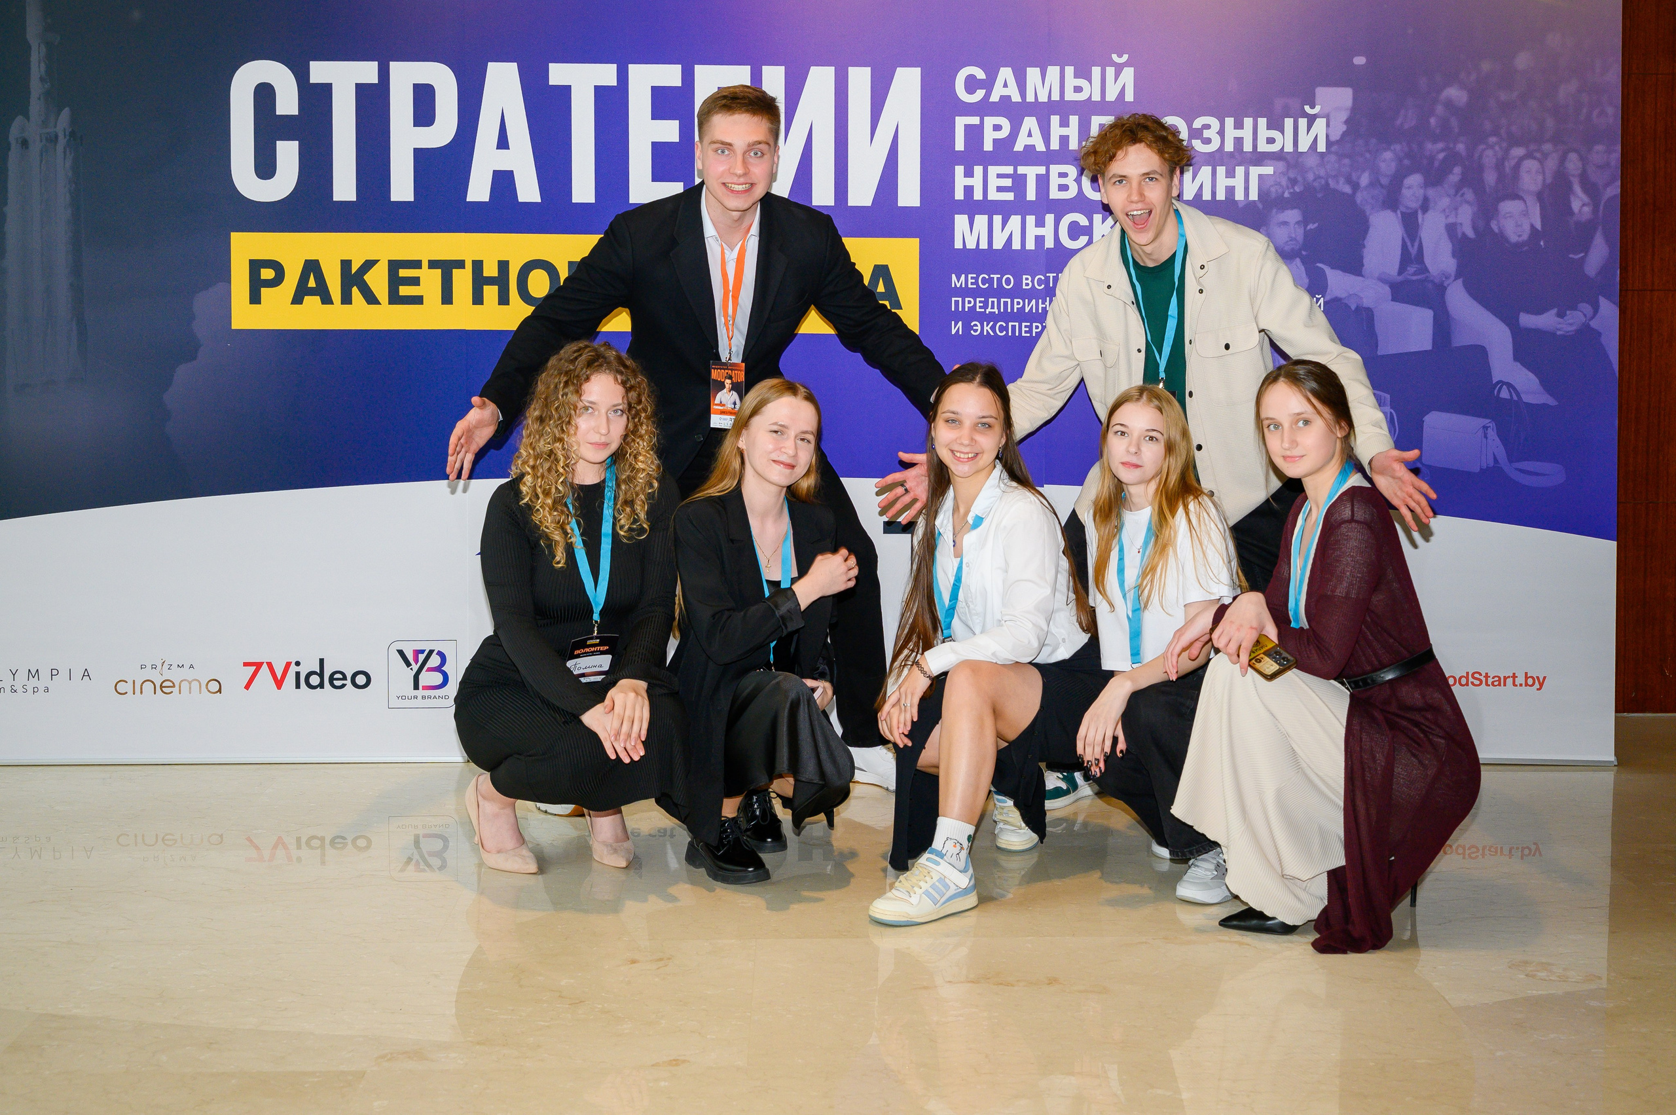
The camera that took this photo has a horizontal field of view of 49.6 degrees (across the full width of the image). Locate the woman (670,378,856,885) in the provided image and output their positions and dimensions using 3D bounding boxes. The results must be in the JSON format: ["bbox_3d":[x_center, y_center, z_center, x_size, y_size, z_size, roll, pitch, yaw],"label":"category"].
[{"bbox_3d":[-0.149,0.140,3.660,0.420,0.996,0.540,-3,6,-28],"label":"woman"}]

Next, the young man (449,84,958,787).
[{"bbox_3d":[-0.295,-0.187,3.880,1.060,1.554,0.700,0,5,-3],"label":"young man"}]

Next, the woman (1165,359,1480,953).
[{"bbox_3d":[0.904,0.158,3.380,0.600,1.050,0.440,-3,6,-28],"label":"woman"}]

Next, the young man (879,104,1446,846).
[{"bbox_3d":[0.683,-0.151,3.870,1.140,1.513,0.700,1,5,10],"label":"young man"}]

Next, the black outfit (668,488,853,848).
[{"bbox_3d":[-0.150,0.243,3.680,0.400,0.765,0.480,-3,6,-28],"label":"black outfit"}]

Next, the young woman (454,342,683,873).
[{"bbox_3d":[-0.549,0.099,3.700,0.450,1.066,0.560,-3,6,-33],"label":"young woman"}]

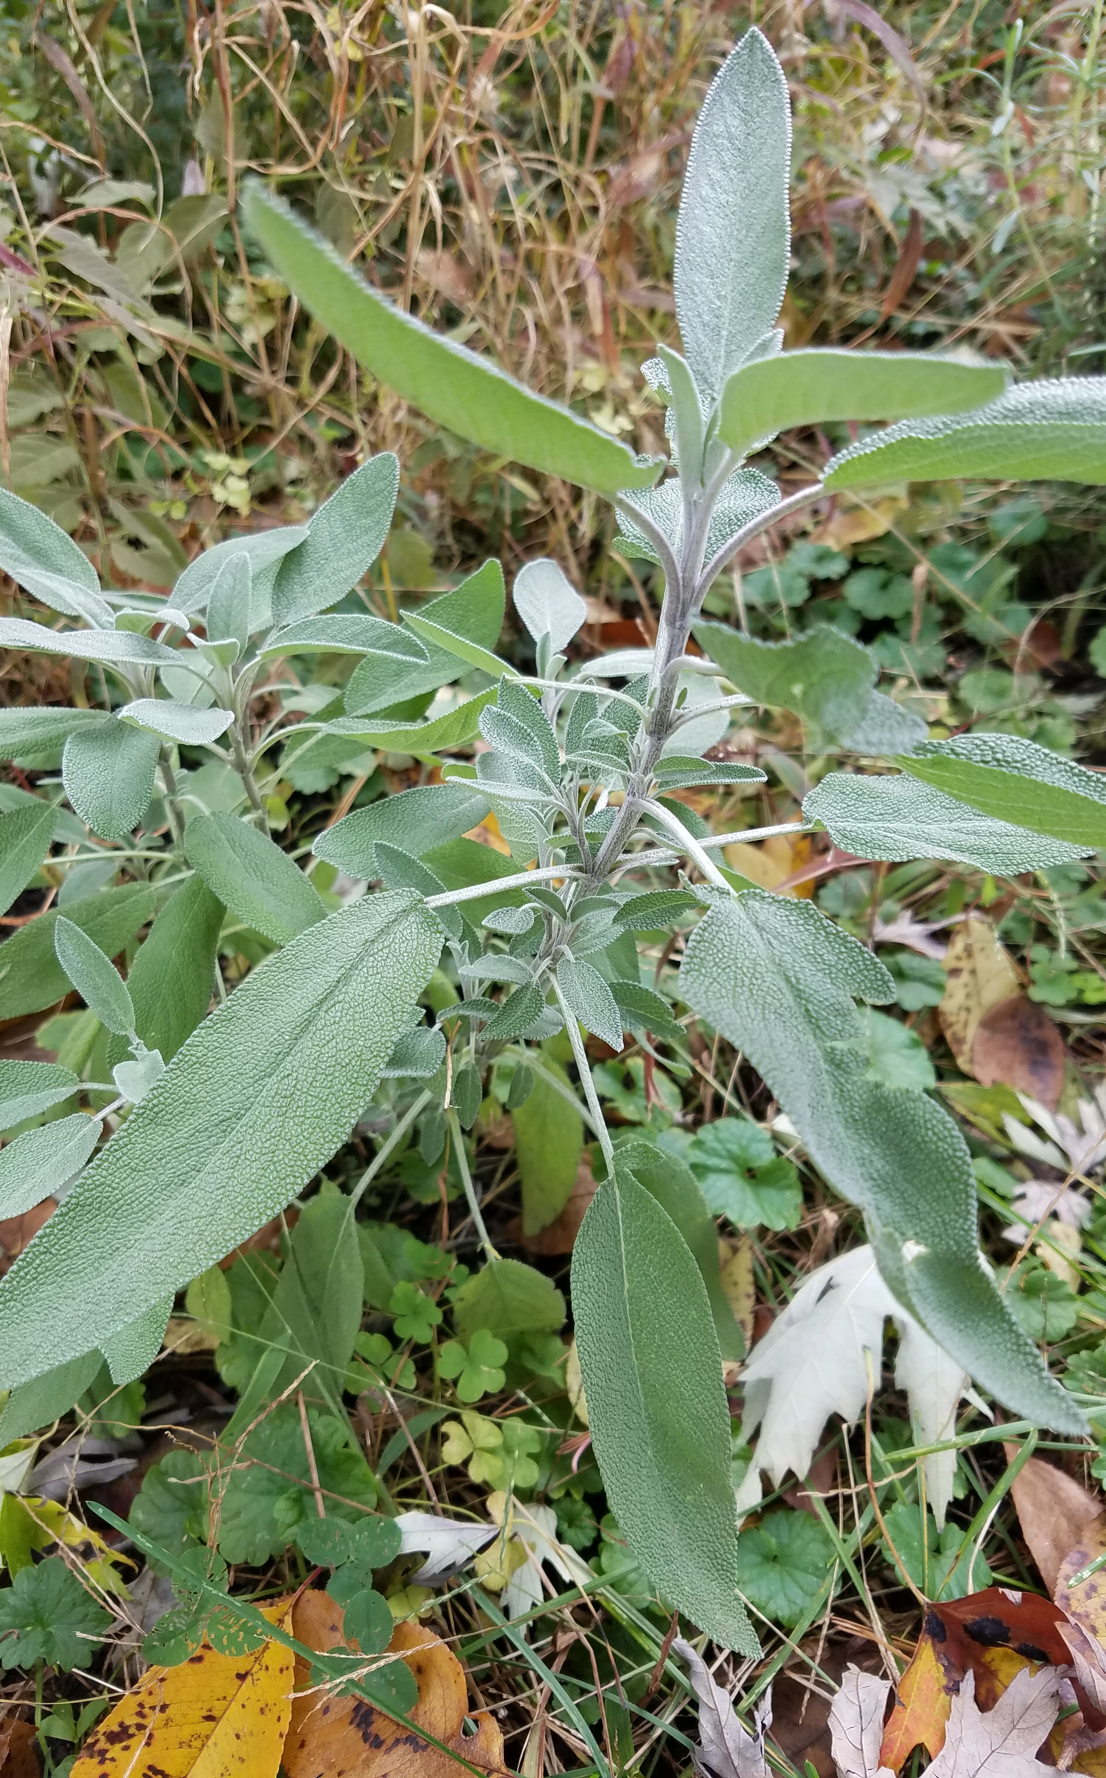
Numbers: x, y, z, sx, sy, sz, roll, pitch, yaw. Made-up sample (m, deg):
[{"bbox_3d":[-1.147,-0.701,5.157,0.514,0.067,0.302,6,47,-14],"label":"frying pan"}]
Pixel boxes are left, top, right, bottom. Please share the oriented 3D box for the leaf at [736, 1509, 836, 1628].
[{"bbox_3d":[0.065,0.191,0.375,0.031,0.008,0.033,-3,56,4],"label":"leaf"}]

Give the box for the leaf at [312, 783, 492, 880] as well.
[{"bbox_3d":[-0.043,-0.019,0.378,0.051,0.008,0.022,-26,57,-14],"label":"leaf"}]

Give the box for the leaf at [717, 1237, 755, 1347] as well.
[{"bbox_3d":[0.055,0.130,0.430,0.022,0.008,0.041,-2,56,-9],"label":"leaf"}]

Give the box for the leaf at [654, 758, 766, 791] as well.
[{"bbox_3d":[0.031,-0.022,0.261,0.022,0.004,0.010,-2,21,5],"label":"leaf"}]

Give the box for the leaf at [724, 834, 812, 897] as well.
[{"bbox_3d":[0.092,-0.011,0.575,0.036,0.009,0.044,-20,42,-23],"label":"leaf"}]

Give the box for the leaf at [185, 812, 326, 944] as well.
[{"bbox_3d":[-0.087,-0.001,0.405,0.067,0.009,0.025,39,57,22],"label":"leaf"}]

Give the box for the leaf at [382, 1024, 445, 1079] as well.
[{"bbox_3d":[-0.038,0.043,0.342,0.014,0.005,0.026,38,58,25],"label":"leaf"}]

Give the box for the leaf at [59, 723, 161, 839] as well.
[{"bbox_3d":[-0.134,-0.034,0.405,0.028,0.009,0.044,-6,61,-3],"label":"leaf"}]

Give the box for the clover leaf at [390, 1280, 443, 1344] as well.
[{"bbox_3d":[-0.042,0.128,0.405,0.017,0.005,0.019,-4,59,-6],"label":"clover leaf"}]

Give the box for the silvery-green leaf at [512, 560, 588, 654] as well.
[{"bbox_3d":[-0.001,-0.074,0.351,0.018,0.025,0.005,-2,19,-1],"label":"silvery-green leaf"}]

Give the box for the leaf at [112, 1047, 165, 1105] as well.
[{"bbox_3d":[-0.126,0.057,0.405,0.016,0.007,0.018,34,69,23],"label":"leaf"}]

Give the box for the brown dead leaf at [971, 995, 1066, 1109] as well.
[{"bbox_3d":[0.177,0.062,0.510,0.034,0.009,0.047,-6,52,-5],"label":"brown dead leaf"}]

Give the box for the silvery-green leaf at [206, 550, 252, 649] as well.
[{"bbox_3d":[-0.107,-0.095,0.440,0.015,0.034,0.007,5,15,-3],"label":"silvery-green leaf"}]

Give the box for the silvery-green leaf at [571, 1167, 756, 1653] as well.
[{"bbox_3d":[0.021,0.108,0.279,0.032,0.014,0.098,-8,78,1],"label":"silvery-green leaf"}]

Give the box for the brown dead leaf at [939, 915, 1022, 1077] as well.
[{"bbox_3d":[0.138,0.034,0.431,0.030,0.008,0.064,8,55,6],"label":"brown dead leaf"}]

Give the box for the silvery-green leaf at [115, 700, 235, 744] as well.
[{"bbox_3d":[-0.123,-0.054,0.435,0.037,0.010,0.021,-7,31,-12],"label":"silvery-green leaf"}]

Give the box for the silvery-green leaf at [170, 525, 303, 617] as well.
[{"bbox_3d":[-0.101,-0.104,0.430,0.022,0.011,0.054,36,64,25],"label":"silvery-green leaf"}]

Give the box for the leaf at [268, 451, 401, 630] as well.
[{"bbox_3d":[-0.067,-0.109,0.420,0.024,0.011,0.067,31,81,17],"label":"leaf"}]

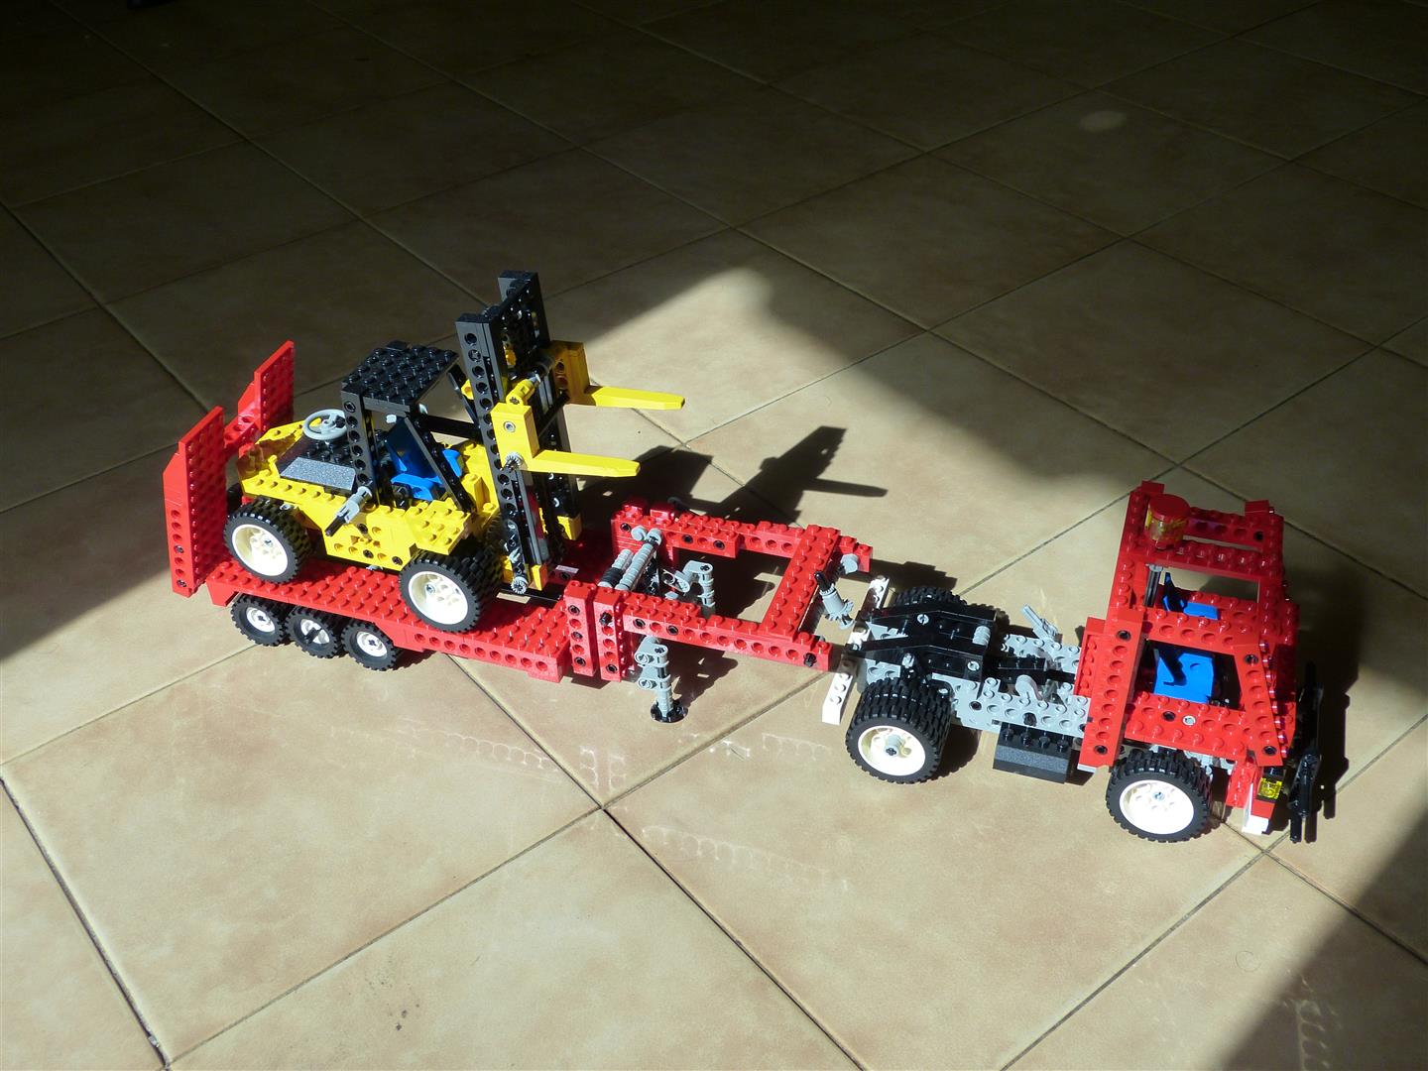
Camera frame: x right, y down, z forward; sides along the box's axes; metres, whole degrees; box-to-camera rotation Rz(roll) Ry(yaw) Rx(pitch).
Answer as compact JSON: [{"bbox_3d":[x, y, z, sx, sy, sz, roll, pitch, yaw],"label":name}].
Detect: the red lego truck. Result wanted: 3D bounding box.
[{"bbox_3d":[-0.002,-0.012,0.653,0.554,0.191,0.109,11,40,16],"label":"red lego truck"}]

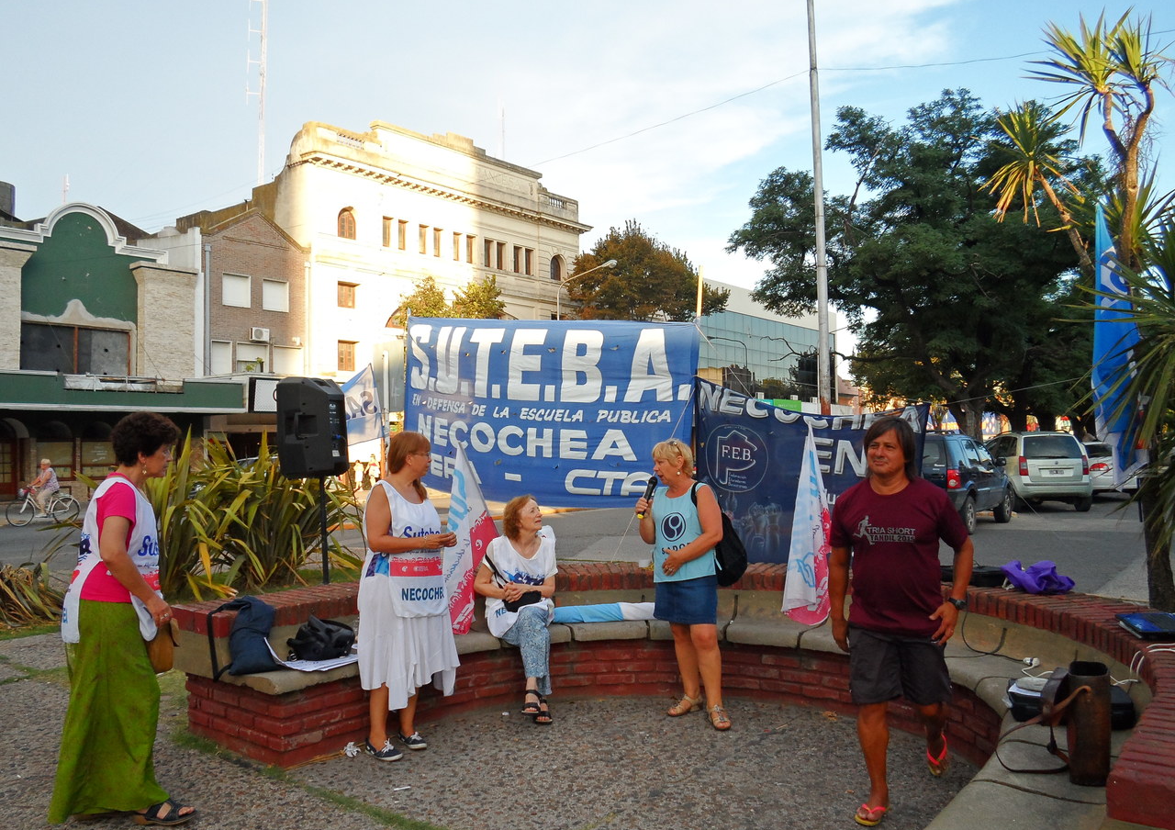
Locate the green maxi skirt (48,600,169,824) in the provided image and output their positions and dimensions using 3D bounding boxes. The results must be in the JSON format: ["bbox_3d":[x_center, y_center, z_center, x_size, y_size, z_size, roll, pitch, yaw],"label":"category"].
[{"bbox_3d":[-1.971,1.221,3.780,0.480,0.920,0.470,0,-2,-3],"label":"green maxi skirt"}]

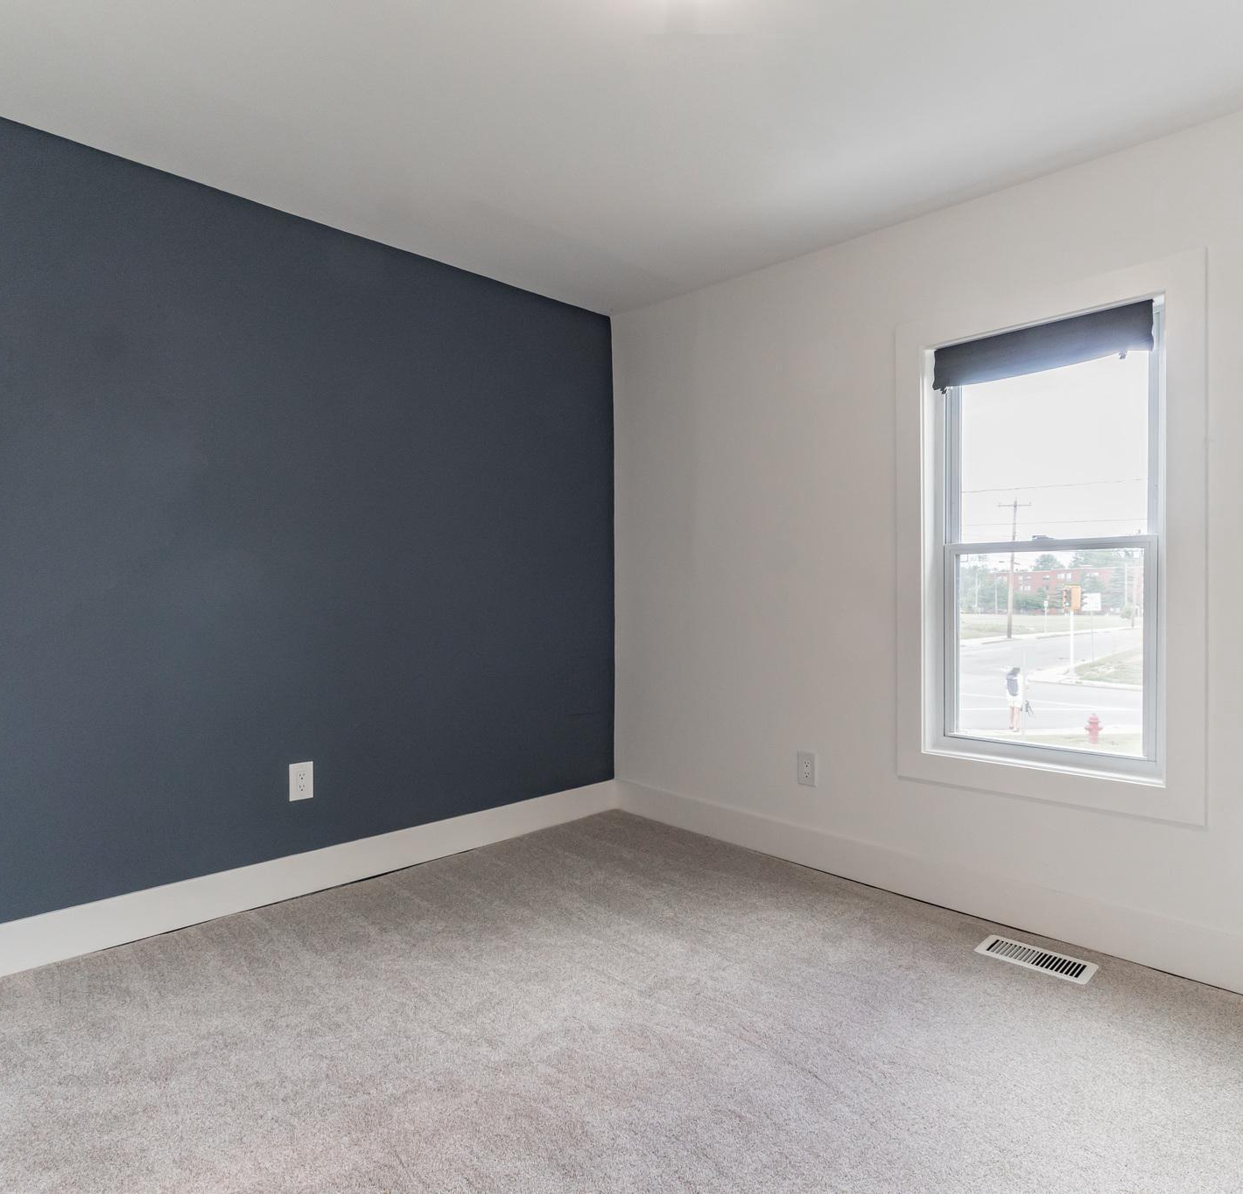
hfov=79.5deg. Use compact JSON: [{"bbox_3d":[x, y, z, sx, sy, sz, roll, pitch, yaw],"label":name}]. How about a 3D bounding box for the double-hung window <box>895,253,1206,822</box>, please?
[{"bbox_3d":[1.264,-0.157,2.275,0.140,1.520,0.840,0,0,-44],"label":"double-hung window"}]

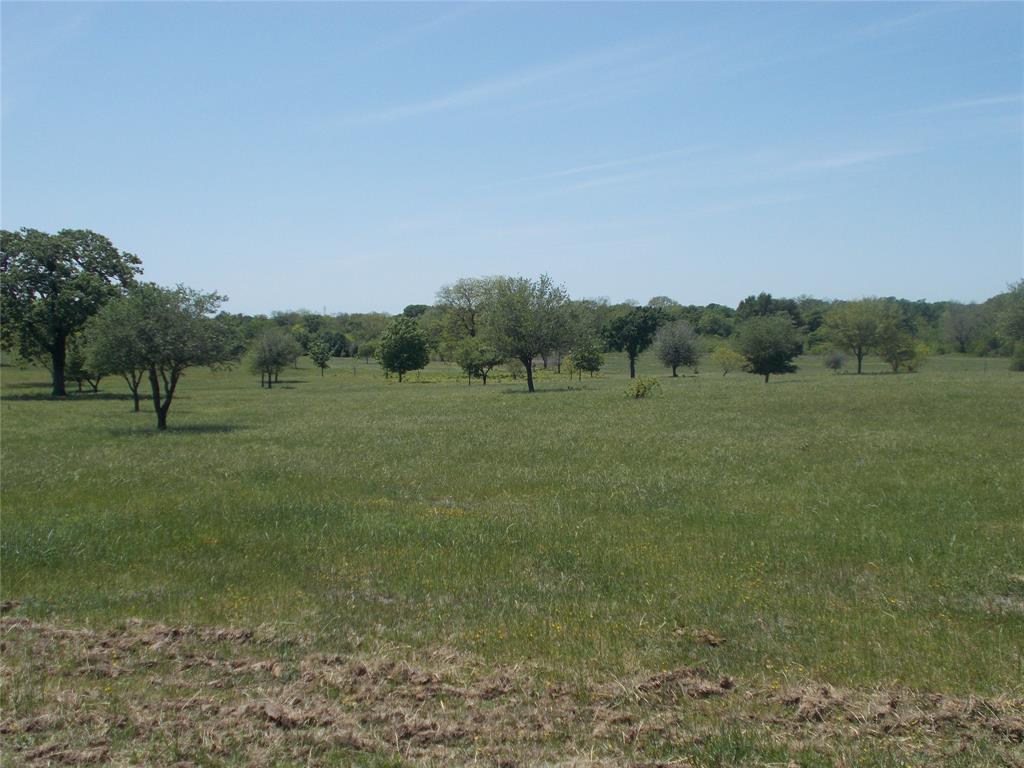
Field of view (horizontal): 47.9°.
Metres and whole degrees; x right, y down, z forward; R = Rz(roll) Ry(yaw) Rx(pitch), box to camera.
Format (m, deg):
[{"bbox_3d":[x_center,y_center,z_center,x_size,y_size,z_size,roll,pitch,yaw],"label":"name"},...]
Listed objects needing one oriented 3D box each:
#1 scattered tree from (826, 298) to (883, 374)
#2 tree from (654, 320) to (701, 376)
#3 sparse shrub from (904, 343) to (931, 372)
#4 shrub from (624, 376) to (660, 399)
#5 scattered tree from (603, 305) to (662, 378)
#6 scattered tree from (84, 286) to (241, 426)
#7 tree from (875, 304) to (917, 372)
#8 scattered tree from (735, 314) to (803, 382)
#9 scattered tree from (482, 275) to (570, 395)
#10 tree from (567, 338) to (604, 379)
[{"bbox_3d":[26.886,-3.729,90.566,4.396,5.966,4.044,1,2,17],"label":"scattered tree"},{"bbox_3d":[12.080,-2.591,84.211,3.358,4.088,3.089,0,2,8],"label":"tree"},{"bbox_3d":[34.430,-2.250,97.959,2.208,2.547,2.031,1,2,19],"label":"sparse shrub"},{"bbox_3d":[5.484,0.147,48.485,1.513,0.925,1.392,0,2,6],"label":"shrub"},{"bbox_3d":[8.219,-2.899,78.689,4.092,5.047,3.765,0,2,6],"label":"scattered tree"},{"bbox_3d":[-9.032,-0.711,29.814,3.825,3.721,3.519,-1,2,-17],"label":"scattered tree"},{"bbox_3d":[32.562,-3.863,97.959,3.744,5.774,3.281,1,2,18],"label":"tree"},{"bbox_3d":[15.466,-2.141,69.565,4.100,4.100,3.772,0,2,13],"label":"scattered tree"},{"bbox_3d":[0.631,-2.361,53.933,4.020,5.516,3.699,0,2,1],"label":"scattered tree"},{"bbox_3d":[4.705,-1.632,73.846,2.432,2.816,2.238,0,2,4],"label":"tree"}]

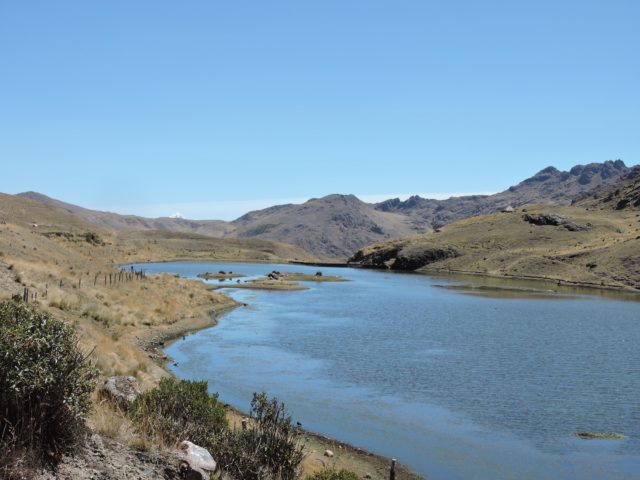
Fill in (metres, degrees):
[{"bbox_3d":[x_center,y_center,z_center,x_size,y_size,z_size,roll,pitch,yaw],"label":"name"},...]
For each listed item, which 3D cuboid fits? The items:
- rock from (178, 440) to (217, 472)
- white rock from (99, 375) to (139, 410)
[{"bbox_3d":[-1.274,2.257,12.500,0.390,0.300,0.360,0,0,0],"label":"rock"},{"bbox_3d":[-2.912,2.250,17.500,0.610,0.460,0.530,0,0,0],"label":"white rock"}]

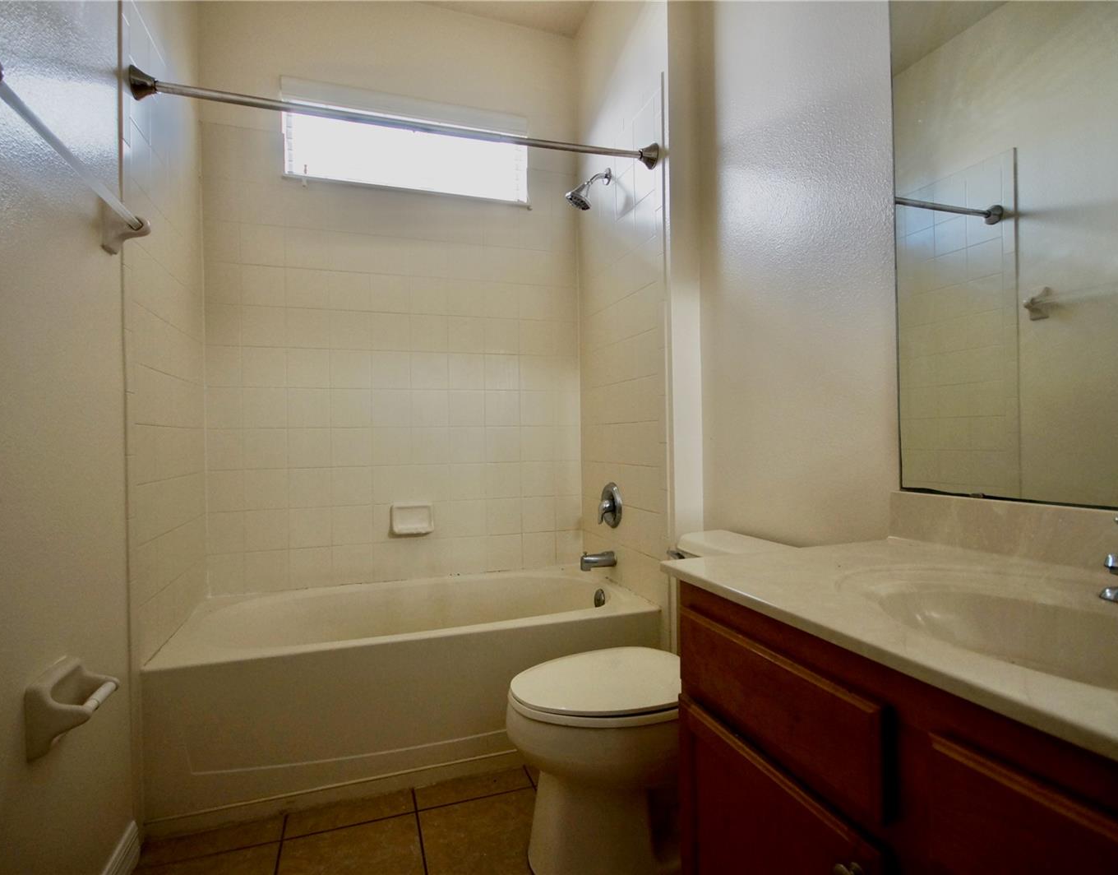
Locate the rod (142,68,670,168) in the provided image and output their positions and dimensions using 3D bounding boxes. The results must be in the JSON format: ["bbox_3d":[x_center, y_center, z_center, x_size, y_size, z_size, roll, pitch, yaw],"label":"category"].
[{"bbox_3d":[-0.387,-0.915,1.609,1.466,0.075,0.075,-1,0,-16],"label":"rod"}]

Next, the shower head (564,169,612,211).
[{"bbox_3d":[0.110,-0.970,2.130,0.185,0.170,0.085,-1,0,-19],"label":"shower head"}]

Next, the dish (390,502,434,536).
[{"bbox_3d":[-0.599,0.334,2.242,0.160,0.115,0.060,-1,0,-17],"label":"dish"}]

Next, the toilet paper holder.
[{"bbox_3d":[-0.870,0.476,0.994,0.090,0.125,0.150,-1,0,-21],"label":"toilet paper holder"}]

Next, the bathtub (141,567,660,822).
[{"bbox_3d":[-0.485,0.804,1.946,1.495,0.436,0.710,-1,0,-17],"label":"bathtub"}]

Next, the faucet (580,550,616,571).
[{"bbox_3d":[0.152,0.476,2.131,0.143,0.065,0.055,-1,0,-19],"label":"faucet"}]

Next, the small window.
[{"bbox_3d":[-0.606,-1.210,2.274,0.985,0.395,0.060,-1,0,-17],"label":"small window"}]

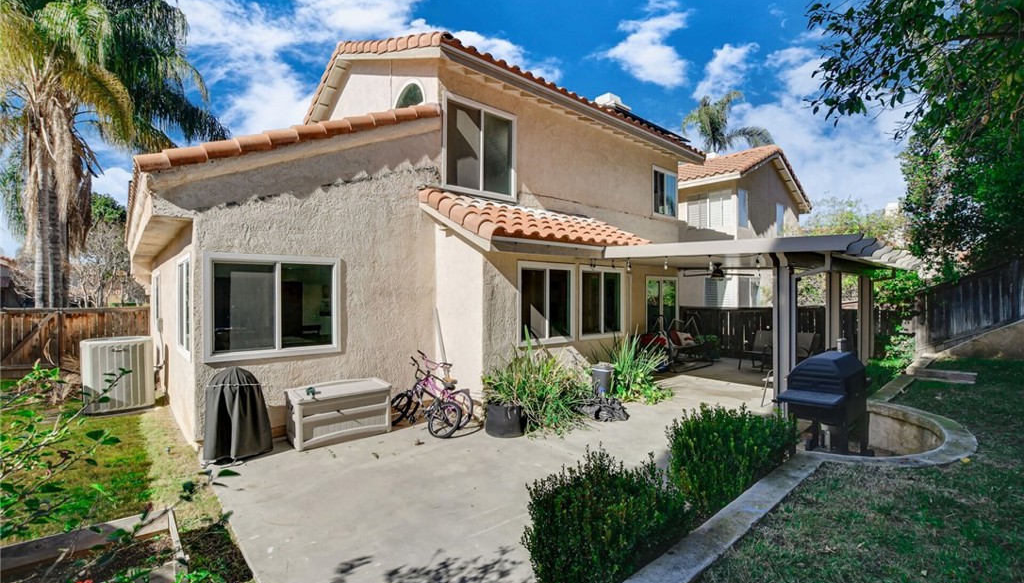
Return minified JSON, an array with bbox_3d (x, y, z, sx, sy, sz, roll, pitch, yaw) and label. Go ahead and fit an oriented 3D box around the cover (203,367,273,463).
[{"bbox_3d":[-3.086,1.310,4.797,0.660,0.920,0.660,0,0,-40],"label":"cover"}]

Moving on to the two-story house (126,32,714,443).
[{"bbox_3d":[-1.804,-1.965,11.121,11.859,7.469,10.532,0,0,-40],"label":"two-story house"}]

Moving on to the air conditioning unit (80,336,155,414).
[{"bbox_3d":[-6.125,1.261,6.699,0.789,1.018,0.779,0,0,-40],"label":"air conditioning unit"}]

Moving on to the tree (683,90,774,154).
[{"bbox_3d":[12.250,-4.880,24.500,5.100,13.300,5.100,0,0,0],"label":"tree"}]

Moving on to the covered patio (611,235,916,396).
[{"bbox_3d":[4.196,0.513,8.282,5.452,2.513,4.903,0,0,-40],"label":"covered patio"}]

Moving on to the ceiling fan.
[{"bbox_3d":[3.963,-0.420,8.150,1.300,0.350,1.300,0,0,-40],"label":"ceiling fan"}]

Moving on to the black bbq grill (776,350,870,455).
[{"bbox_3d":[3.440,1.210,4.740,0.750,1.120,0.620,0,0,-36],"label":"black bbq grill"}]

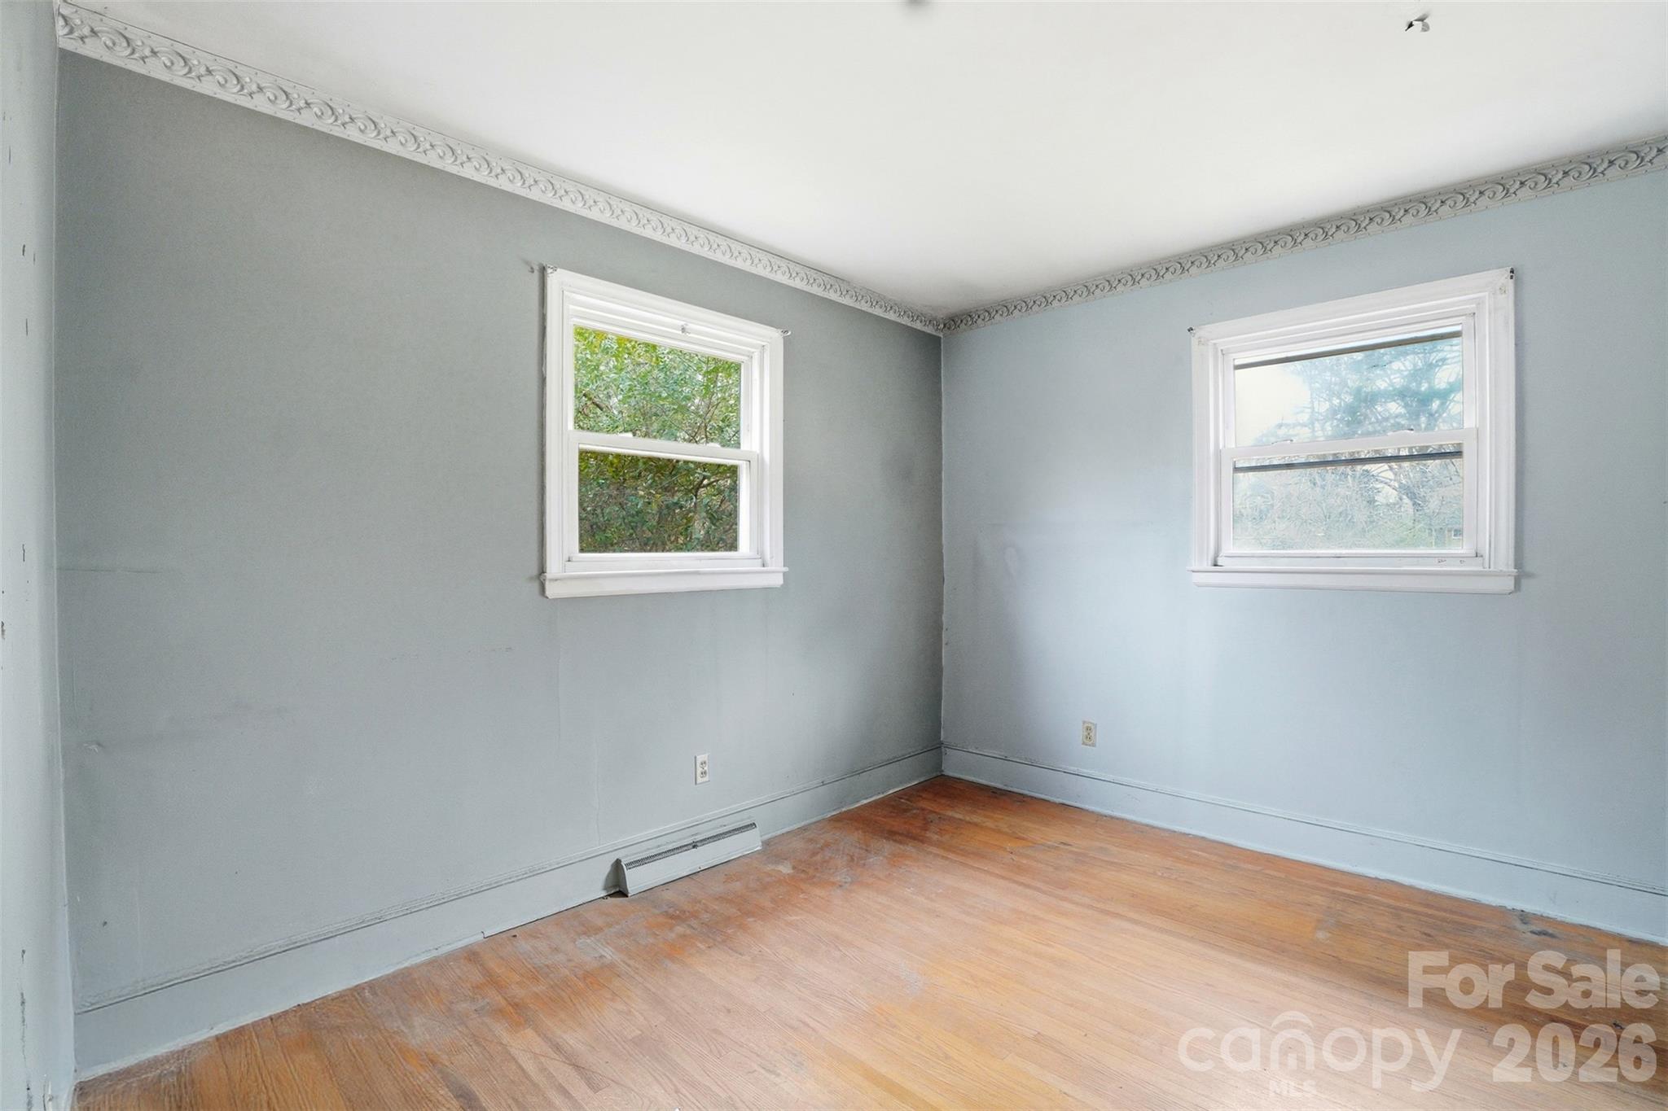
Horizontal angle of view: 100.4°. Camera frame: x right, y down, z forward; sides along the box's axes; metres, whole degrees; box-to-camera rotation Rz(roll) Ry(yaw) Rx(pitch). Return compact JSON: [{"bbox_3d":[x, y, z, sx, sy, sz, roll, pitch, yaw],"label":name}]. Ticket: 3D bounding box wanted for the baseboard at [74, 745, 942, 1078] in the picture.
[{"bbox_3d":[-0.590,1.126,2.722,3.213,0.173,0.045,0,1,-43],"label":"baseboard"}]

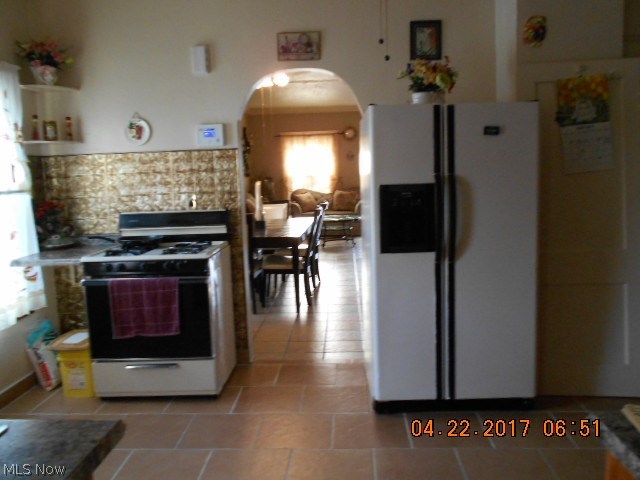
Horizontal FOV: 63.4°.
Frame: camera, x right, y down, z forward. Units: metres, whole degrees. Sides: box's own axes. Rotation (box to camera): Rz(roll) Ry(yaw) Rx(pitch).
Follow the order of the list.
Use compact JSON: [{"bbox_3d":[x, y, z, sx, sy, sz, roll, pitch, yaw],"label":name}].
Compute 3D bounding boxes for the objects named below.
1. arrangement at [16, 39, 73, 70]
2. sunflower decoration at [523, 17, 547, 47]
[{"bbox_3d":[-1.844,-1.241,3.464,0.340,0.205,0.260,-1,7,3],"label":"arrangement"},{"bbox_3d":[1.201,-1.163,2.882,0.134,0.170,0.040,-1,7,2],"label":"sunflower decoration"}]

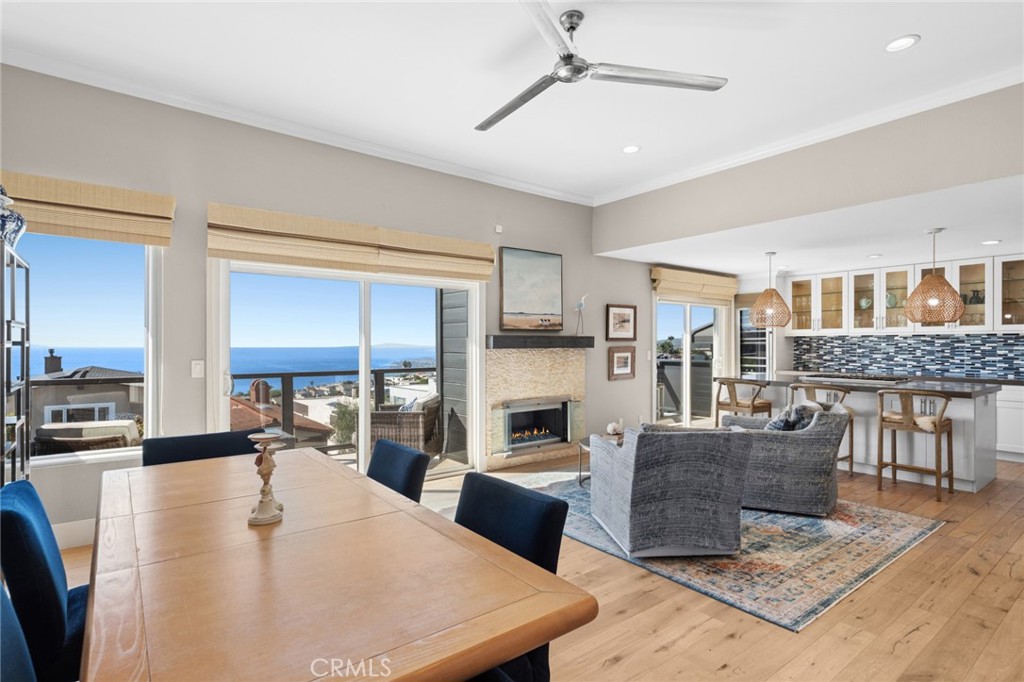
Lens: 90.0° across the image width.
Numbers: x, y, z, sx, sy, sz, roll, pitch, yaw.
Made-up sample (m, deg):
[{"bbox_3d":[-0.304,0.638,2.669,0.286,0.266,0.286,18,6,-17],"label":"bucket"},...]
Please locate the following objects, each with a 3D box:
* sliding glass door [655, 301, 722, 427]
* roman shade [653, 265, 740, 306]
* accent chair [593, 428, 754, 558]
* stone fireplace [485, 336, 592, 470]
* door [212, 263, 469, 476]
[{"bbox_3d":[2.865,0.399,8.175,1.940,2.030,0.100,0,-1,-39],"label":"sliding glass door"},{"bbox_3d":[2.948,-0.857,8.093,2.260,0.400,0.160,0,-1,-39],"label":"roman shade"},{"bbox_3d":[1.076,0.969,3.652,0.780,0.810,0.920,0,-1,-6],"label":"accent chair"},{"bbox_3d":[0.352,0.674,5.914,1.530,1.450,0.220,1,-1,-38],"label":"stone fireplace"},{"bbox_3d":[-1.344,0.382,4.788,2.465,2.030,0.100,0,-1,-39],"label":"door"}]

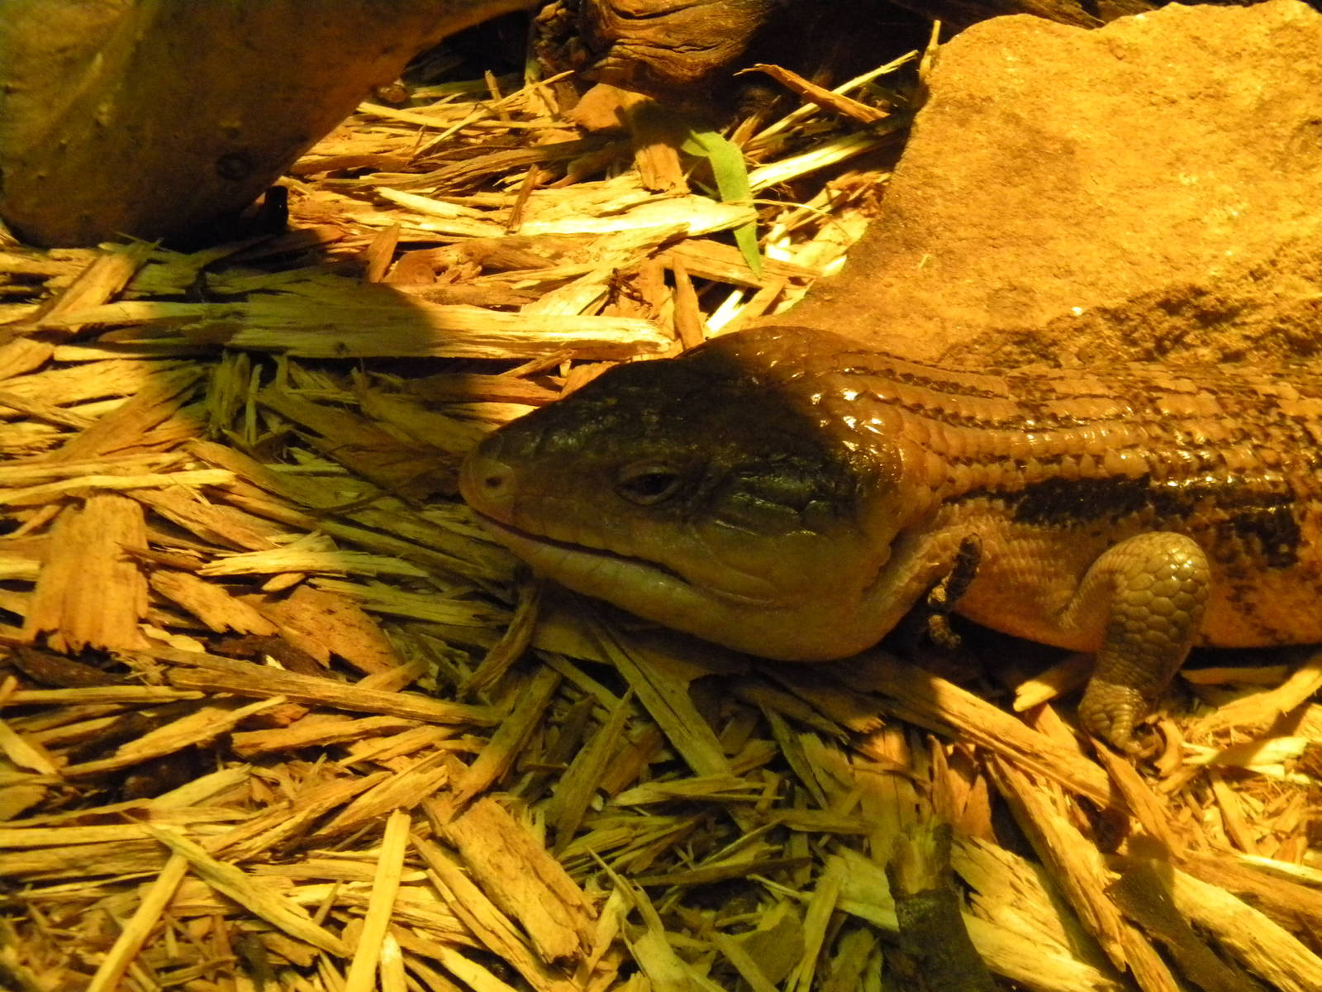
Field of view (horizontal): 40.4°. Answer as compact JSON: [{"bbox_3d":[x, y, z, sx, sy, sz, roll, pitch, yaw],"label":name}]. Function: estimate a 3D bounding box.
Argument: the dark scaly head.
[{"bbox_3d":[0.002,0.000,0.300,0.069,0.044,0.056,-4,39,-14],"label":"dark scaly head"}]

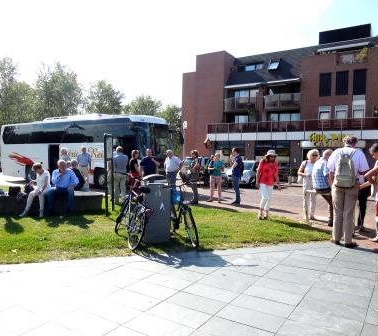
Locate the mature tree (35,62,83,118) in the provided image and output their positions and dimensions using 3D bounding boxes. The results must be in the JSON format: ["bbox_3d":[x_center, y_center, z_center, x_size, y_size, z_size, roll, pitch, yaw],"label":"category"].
[{"bbox_3d":[-12.340,-4.720,30.833,5.000,10.300,5.000,0,2,-30],"label":"mature tree"}]

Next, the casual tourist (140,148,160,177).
[{"bbox_3d":[-1.261,0.249,10.200,0.600,1.700,0.400,1,3,11],"label":"casual tourist"}]

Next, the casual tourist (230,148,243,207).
[{"bbox_3d":[1.510,0.281,10.171,0.450,1.760,0.500,1,2,-6],"label":"casual tourist"}]

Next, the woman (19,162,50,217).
[{"bbox_3d":[-3.598,0.484,7.629,0.520,1.300,0.850,2,2,23],"label":"woman"}]

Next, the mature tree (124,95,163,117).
[{"bbox_3d":[-6.752,-5.212,48.333,5.400,10.300,5.400,0,2,-30],"label":"mature tree"}]

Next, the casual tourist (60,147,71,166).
[{"bbox_3d":[-4.477,0.082,11.700,0.500,1.650,0.360,1,3,18],"label":"casual tourist"}]

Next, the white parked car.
[{"bbox_3d":[3.452,0.318,18.695,1.690,1.480,3.900,2,2,32],"label":"white parked car"}]

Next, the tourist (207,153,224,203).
[{"bbox_3d":[0.868,0.331,10.400,0.520,1.630,0.380,1,3,11],"label":"tourist"}]

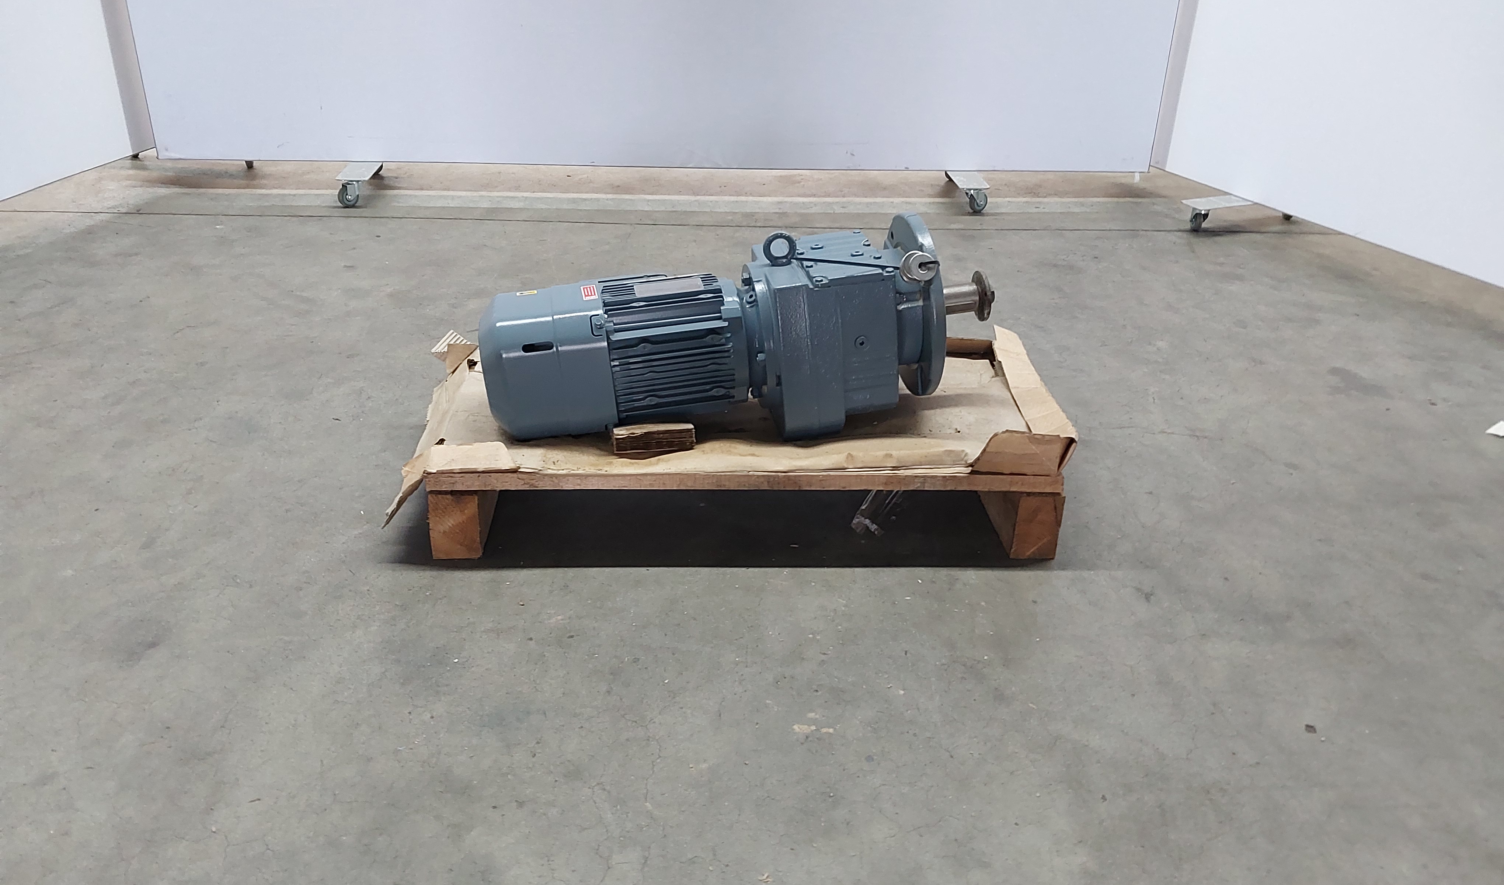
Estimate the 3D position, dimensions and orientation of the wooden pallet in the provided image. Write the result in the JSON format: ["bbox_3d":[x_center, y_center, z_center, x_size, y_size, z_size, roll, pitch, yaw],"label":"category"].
[{"bbox_3d":[-0.015,0.007,1.724,0.828,0.129,0.400,0,27,-4],"label":"wooden pallet"}]

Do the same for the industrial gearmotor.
[{"bbox_3d":[-0.010,-0.162,1.582,0.686,0.272,0.270,-8,28,-6],"label":"industrial gearmotor"}]

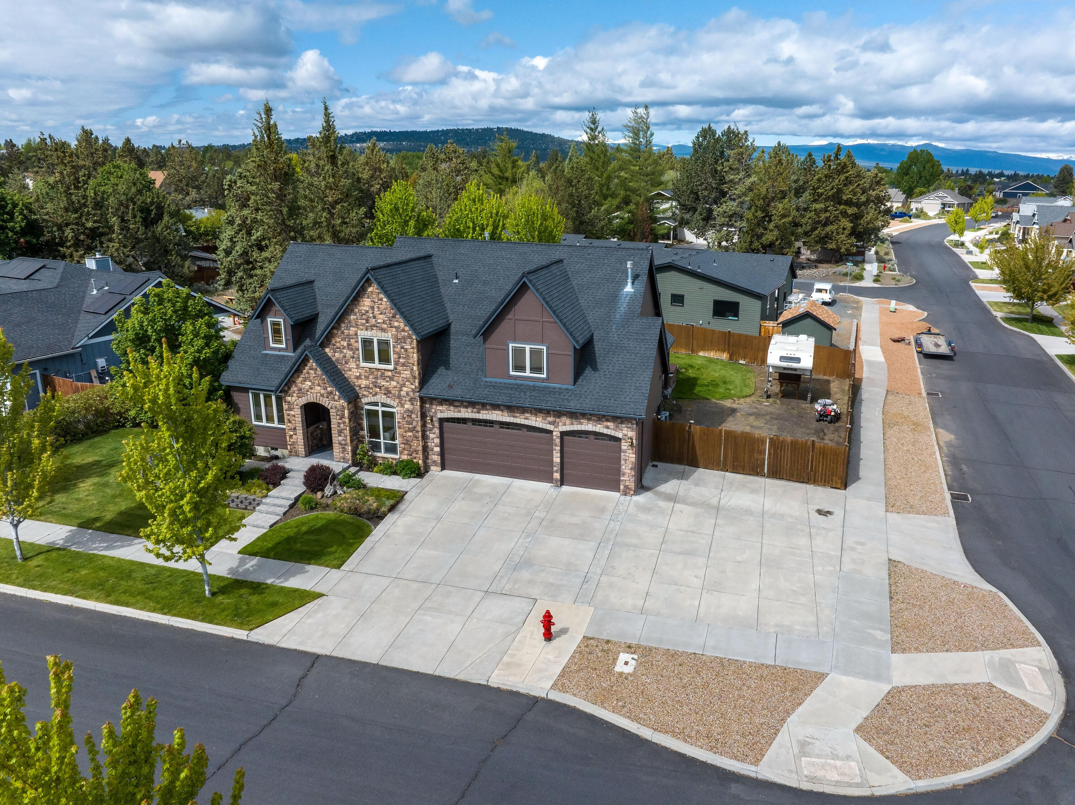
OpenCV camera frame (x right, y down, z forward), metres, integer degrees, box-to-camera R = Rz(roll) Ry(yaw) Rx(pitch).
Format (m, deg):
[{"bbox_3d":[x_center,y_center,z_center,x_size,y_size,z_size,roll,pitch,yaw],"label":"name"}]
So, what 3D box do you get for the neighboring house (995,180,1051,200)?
[{"bbox_3d":[181.018,-79.016,278.000,12.500,6.300,16.000,-16,24,-43],"label":"neighboring house"}]

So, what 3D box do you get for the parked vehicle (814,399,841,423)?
[{"bbox_3d":[14.967,0.333,38.524,1.220,1.000,1.700,6,18,17],"label":"parked vehicle"}]

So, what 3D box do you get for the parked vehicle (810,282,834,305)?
[{"bbox_3d":[27.800,-10.450,72.700,1.850,1.750,4.500,7,19,22],"label":"parked vehicle"}]

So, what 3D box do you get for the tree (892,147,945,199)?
[{"bbox_3d":[122.565,-72.548,239.433,14.000,17.310,14.000,8,19,25],"label":"tree"}]

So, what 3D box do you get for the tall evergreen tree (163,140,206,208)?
[{"bbox_3d":[-61.541,-38.579,132.000,7.000,15.000,7.000,-7,19,-23],"label":"tall evergreen tree"}]

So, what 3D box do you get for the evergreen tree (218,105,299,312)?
[{"bbox_3d":[-23.619,-16.307,63.000,7.200,16.988,7.200,6,18,17],"label":"evergreen tree"}]

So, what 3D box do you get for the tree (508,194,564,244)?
[{"bbox_3d":[-0.082,-8.381,48.500,4.200,10.144,4.200,6,18,17],"label":"tree"}]

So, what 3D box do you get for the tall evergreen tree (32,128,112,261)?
[{"bbox_3d":[-51.514,-21.670,82.543,7.800,16.570,7.800,-10,20,-30],"label":"tall evergreen tree"}]

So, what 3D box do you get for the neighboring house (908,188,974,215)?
[{"bbox_3d":[114.314,-56.879,211.000,10.500,6.000,12.800,-14,22,-38],"label":"neighboring house"}]

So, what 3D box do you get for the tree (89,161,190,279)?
[{"bbox_3d":[-42.852,-19.221,80.096,9.600,12.850,9.600,-9,19,-26],"label":"tree"}]

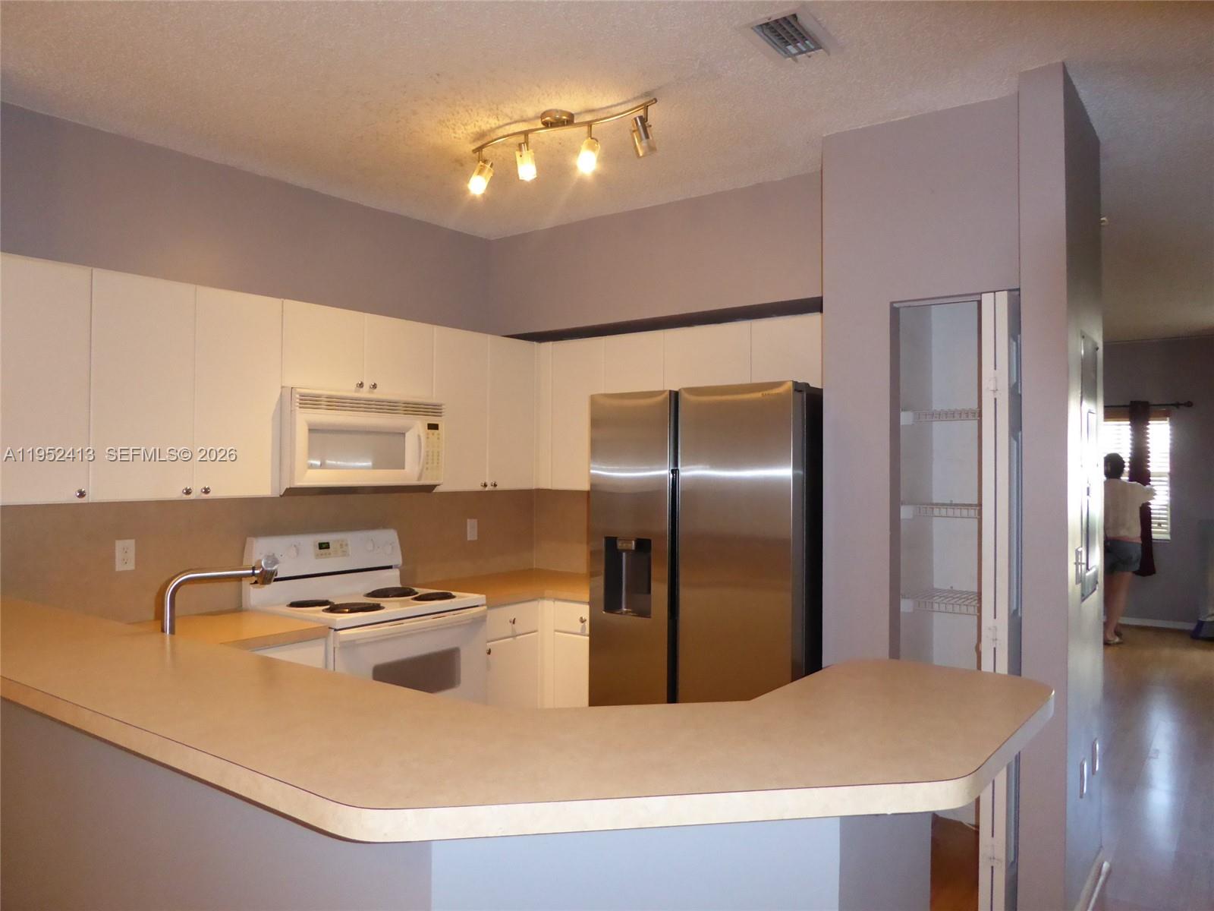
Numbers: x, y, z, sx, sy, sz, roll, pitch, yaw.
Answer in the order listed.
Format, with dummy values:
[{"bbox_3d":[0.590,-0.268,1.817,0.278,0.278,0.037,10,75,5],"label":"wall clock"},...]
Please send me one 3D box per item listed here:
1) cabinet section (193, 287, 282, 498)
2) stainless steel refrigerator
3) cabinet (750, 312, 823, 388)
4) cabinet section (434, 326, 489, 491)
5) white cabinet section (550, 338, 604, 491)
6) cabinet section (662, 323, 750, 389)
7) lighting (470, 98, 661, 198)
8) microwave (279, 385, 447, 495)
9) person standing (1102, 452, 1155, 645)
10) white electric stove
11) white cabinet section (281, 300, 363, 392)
[{"bbox_3d":[-1.482,-0.221,3.337,0.318,0.755,0.341,0,-1,37],"label":"cabinet section"},{"bbox_3d":[0.544,0.645,3.673,0.910,1.787,0.836,0,-1,38],"label":"stainless steel refrigerator"},{"bbox_3d":[0.898,-0.416,3.767,0.450,0.334,0.338,0,-1,38],"label":"cabinet"},{"bbox_3d":[-0.810,-0.209,4.225,0.318,0.755,0.347,0,-1,37],"label":"cabinet section"},{"bbox_3d":[-0.054,-0.203,4.540,0.341,0.755,0.318,0,-1,37],"label":"white cabinet section"},{"bbox_3d":[0.543,-0.416,4.092,0.450,0.334,0.318,0,-1,37],"label":"cabinet section"},{"bbox_3d":[-0.173,-1.058,2.993,0.810,0.220,0.170,0,-1,38],"label":"lighting"},{"bbox_3d":[-1.115,-0.049,3.754,0.395,0.422,0.760,0,-1,38],"label":"microwave"},{"bbox_3d":[4.483,0.788,7.654,0.450,1.630,0.520,1,-1,-40],"label":"person standing"},{"bbox_3d":[-0.997,0.934,3.649,0.695,1.190,0.757,0,-1,38],"label":"white electric stove"},{"bbox_3d":[-1.262,-0.425,3.628,0.318,0.339,0.385,0,-1,37],"label":"white cabinet section"}]

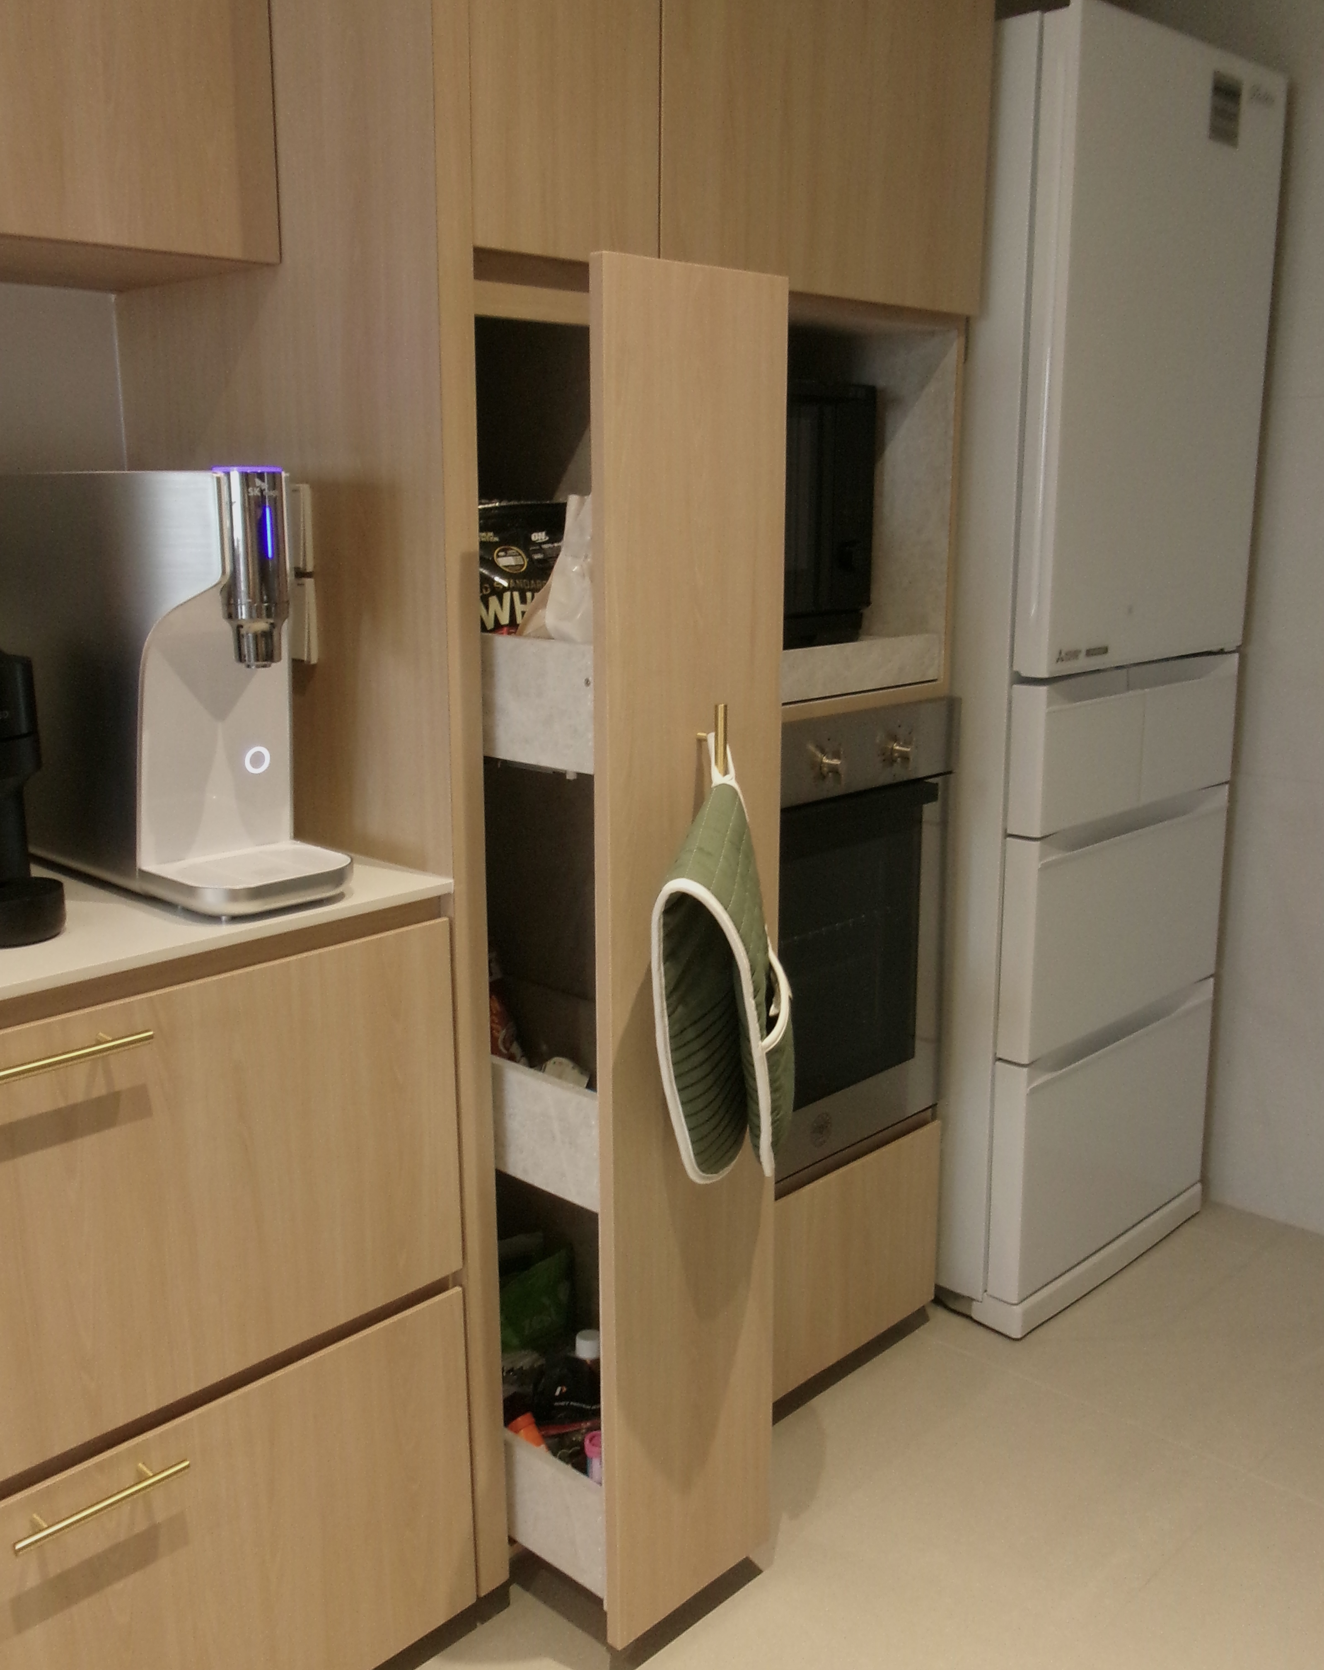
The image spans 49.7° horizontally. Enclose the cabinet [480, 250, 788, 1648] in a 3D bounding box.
[{"bbox_3d":[-0.155,0.127,1.653,0.546,1.418,0.245,12,18,43],"label":"cabinet"}]

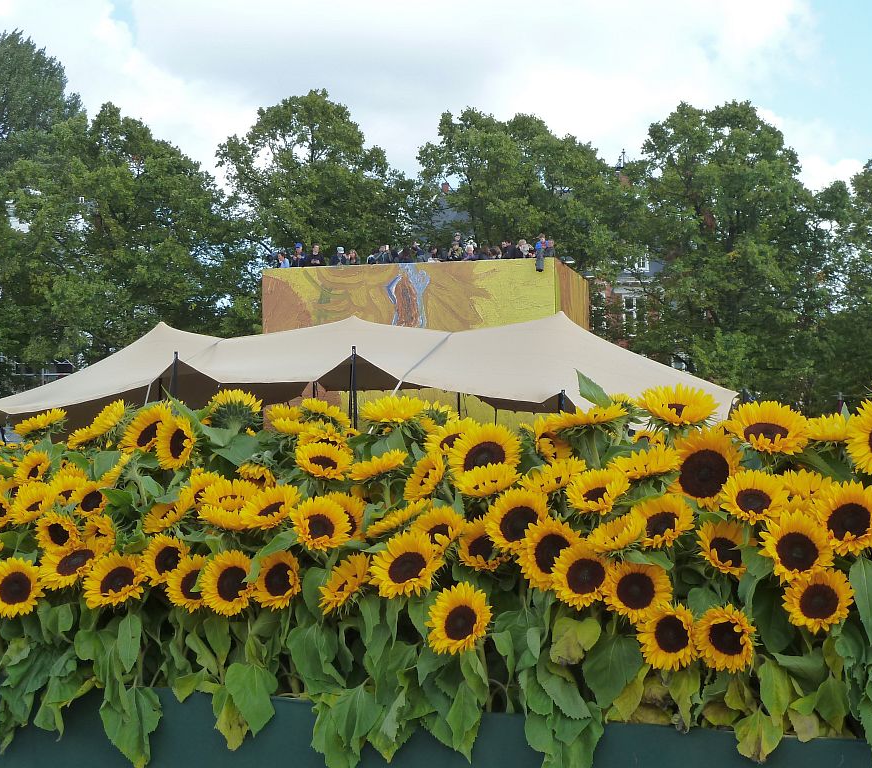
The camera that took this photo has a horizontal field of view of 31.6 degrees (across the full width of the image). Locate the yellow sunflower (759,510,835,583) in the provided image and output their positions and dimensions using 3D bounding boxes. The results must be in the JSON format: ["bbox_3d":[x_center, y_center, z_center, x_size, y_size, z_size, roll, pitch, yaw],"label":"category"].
[{"bbox_3d":[0.673,0.303,2.870,0.141,0.141,0.060,0,-22,6],"label":"yellow sunflower"}]

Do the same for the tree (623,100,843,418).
[{"bbox_3d":[12.894,-4.098,66.000,9.200,16.000,9.000,0,-2,0],"label":"tree"}]

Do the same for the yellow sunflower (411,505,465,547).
[{"bbox_3d":[0.006,0.343,3.650,0.135,0.135,0.060,-1,-38,15],"label":"yellow sunflower"}]

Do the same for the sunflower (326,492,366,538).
[{"bbox_3d":[-0.219,0.310,3.600,0.135,0.135,0.055,-1,-24,12],"label":"sunflower"}]

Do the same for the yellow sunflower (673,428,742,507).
[{"bbox_3d":[0.609,0.187,3.450,0.170,0.172,0.060,0,-3,0],"label":"yellow sunflower"}]

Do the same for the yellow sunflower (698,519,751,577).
[{"bbox_3d":[0.685,0.388,3.650,0.150,0.150,0.055,1,-28,-20],"label":"yellow sunflower"}]

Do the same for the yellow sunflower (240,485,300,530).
[{"bbox_3d":[-0.371,0.278,3.430,0.128,0.050,0.125,-1,39,24],"label":"yellow sunflower"}]

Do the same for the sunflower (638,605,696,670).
[{"bbox_3d":[0.450,0.494,3.000,0.125,0.125,0.050,-1,0,18],"label":"sunflower"}]

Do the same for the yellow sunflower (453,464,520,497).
[{"bbox_3d":[0.121,0.228,3.600,0.158,0.060,0.155,0,25,13],"label":"yellow sunflower"}]

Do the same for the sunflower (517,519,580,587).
[{"bbox_3d":[0.230,0.342,3.120,0.130,0.143,0.050,-1,-14,26],"label":"sunflower"}]

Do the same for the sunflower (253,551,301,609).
[{"bbox_3d":[-0.357,0.435,3.420,0.135,0.135,0.055,-2,-15,29],"label":"sunflower"}]

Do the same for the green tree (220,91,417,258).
[{"bbox_3d":[-4.544,-3.549,57.673,7.600,15.200,7.600,0,-2,0],"label":"green tree"}]

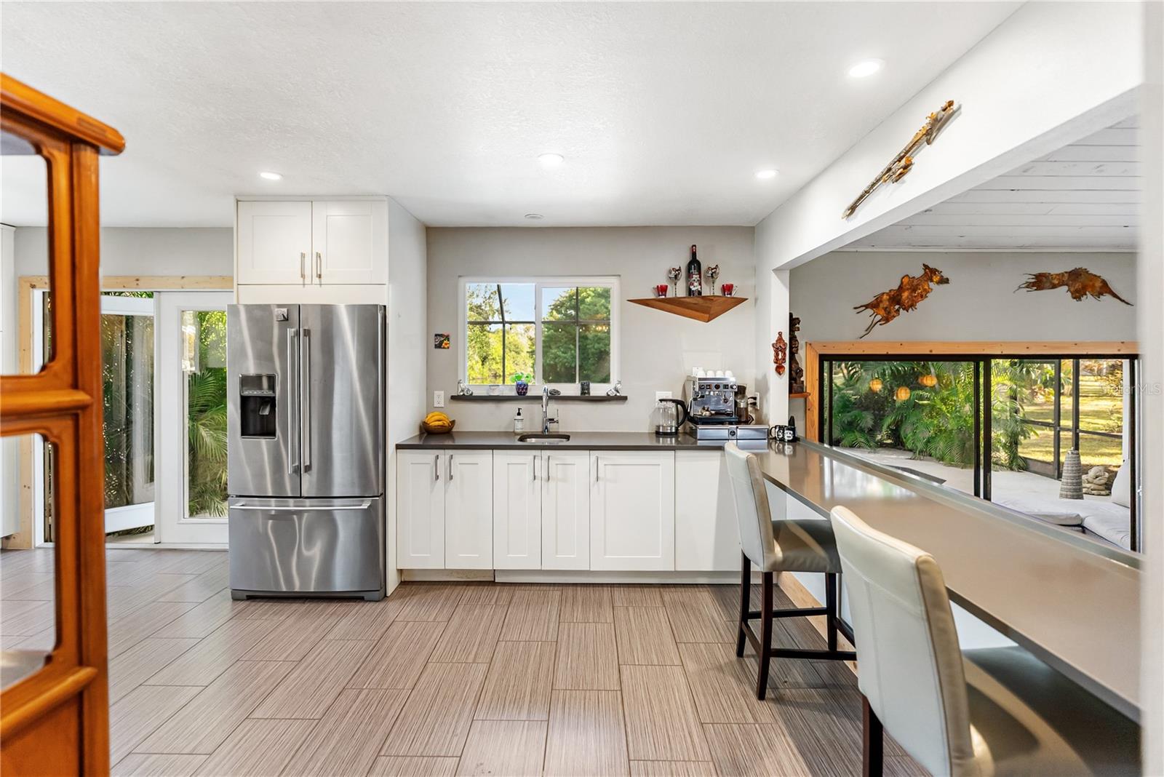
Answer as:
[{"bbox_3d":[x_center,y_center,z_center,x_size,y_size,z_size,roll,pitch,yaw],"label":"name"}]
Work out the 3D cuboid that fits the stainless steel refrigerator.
[{"bbox_3d":[-1.665,0.368,3.454,0.924,1.788,0.788,0,3,1],"label":"stainless steel refrigerator"}]

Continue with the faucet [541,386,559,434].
[{"bbox_3d":[-0.222,0.157,3.646,0.126,0.354,0.222,0,3,1],"label":"faucet"}]

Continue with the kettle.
[{"bbox_3d":[0.650,0.207,3.760,0.236,0.250,0.165,0,1,1],"label":"kettle"}]

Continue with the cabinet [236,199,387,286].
[{"bbox_3d":[-1.658,-0.910,3.510,0.929,0.535,0.657,0,3,1],"label":"cabinet"}]

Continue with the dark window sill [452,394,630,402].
[{"bbox_3d":[-0.315,0.076,3.810,1.280,0.036,0.150,0,1,1],"label":"dark window sill"}]

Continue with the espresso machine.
[{"bbox_3d":[1.015,0.124,3.655,0.485,0.425,0.350,0,1,1],"label":"espresso machine"}]

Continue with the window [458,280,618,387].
[{"bbox_3d":[-0.320,-0.406,3.910,1.190,0.880,0.100,0,1,1],"label":"window"}]

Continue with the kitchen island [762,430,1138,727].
[{"bbox_3d":[1.161,0.878,2.020,0.606,0.919,2.778,0,3,1],"label":"kitchen island"}]

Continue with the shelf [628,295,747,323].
[{"bbox_3d":[0.773,-0.575,3.772,0.899,0.182,0.222,0,3,1],"label":"shelf"}]

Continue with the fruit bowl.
[{"bbox_3d":[-1.044,0.282,3.770,0.245,0.102,0.220,0,1,1],"label":"fruit bowl"}]

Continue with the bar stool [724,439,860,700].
[{"bbox_3d":[0.975,0.794,2.373,0.576,1.050,0.449,0,3,1],"label":"bar stool"}]

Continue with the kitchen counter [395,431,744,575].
[{"bbox_3d":[0.020,0.795,3.570,2.384,0.921,0.626,0,3,1],"label":"kitchen counter"}]

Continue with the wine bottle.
[{"bbox_3d":[0.815,-0.849,3.740,0.102,0.375,0.102,0,1,1],"label":"wine bottle"}]

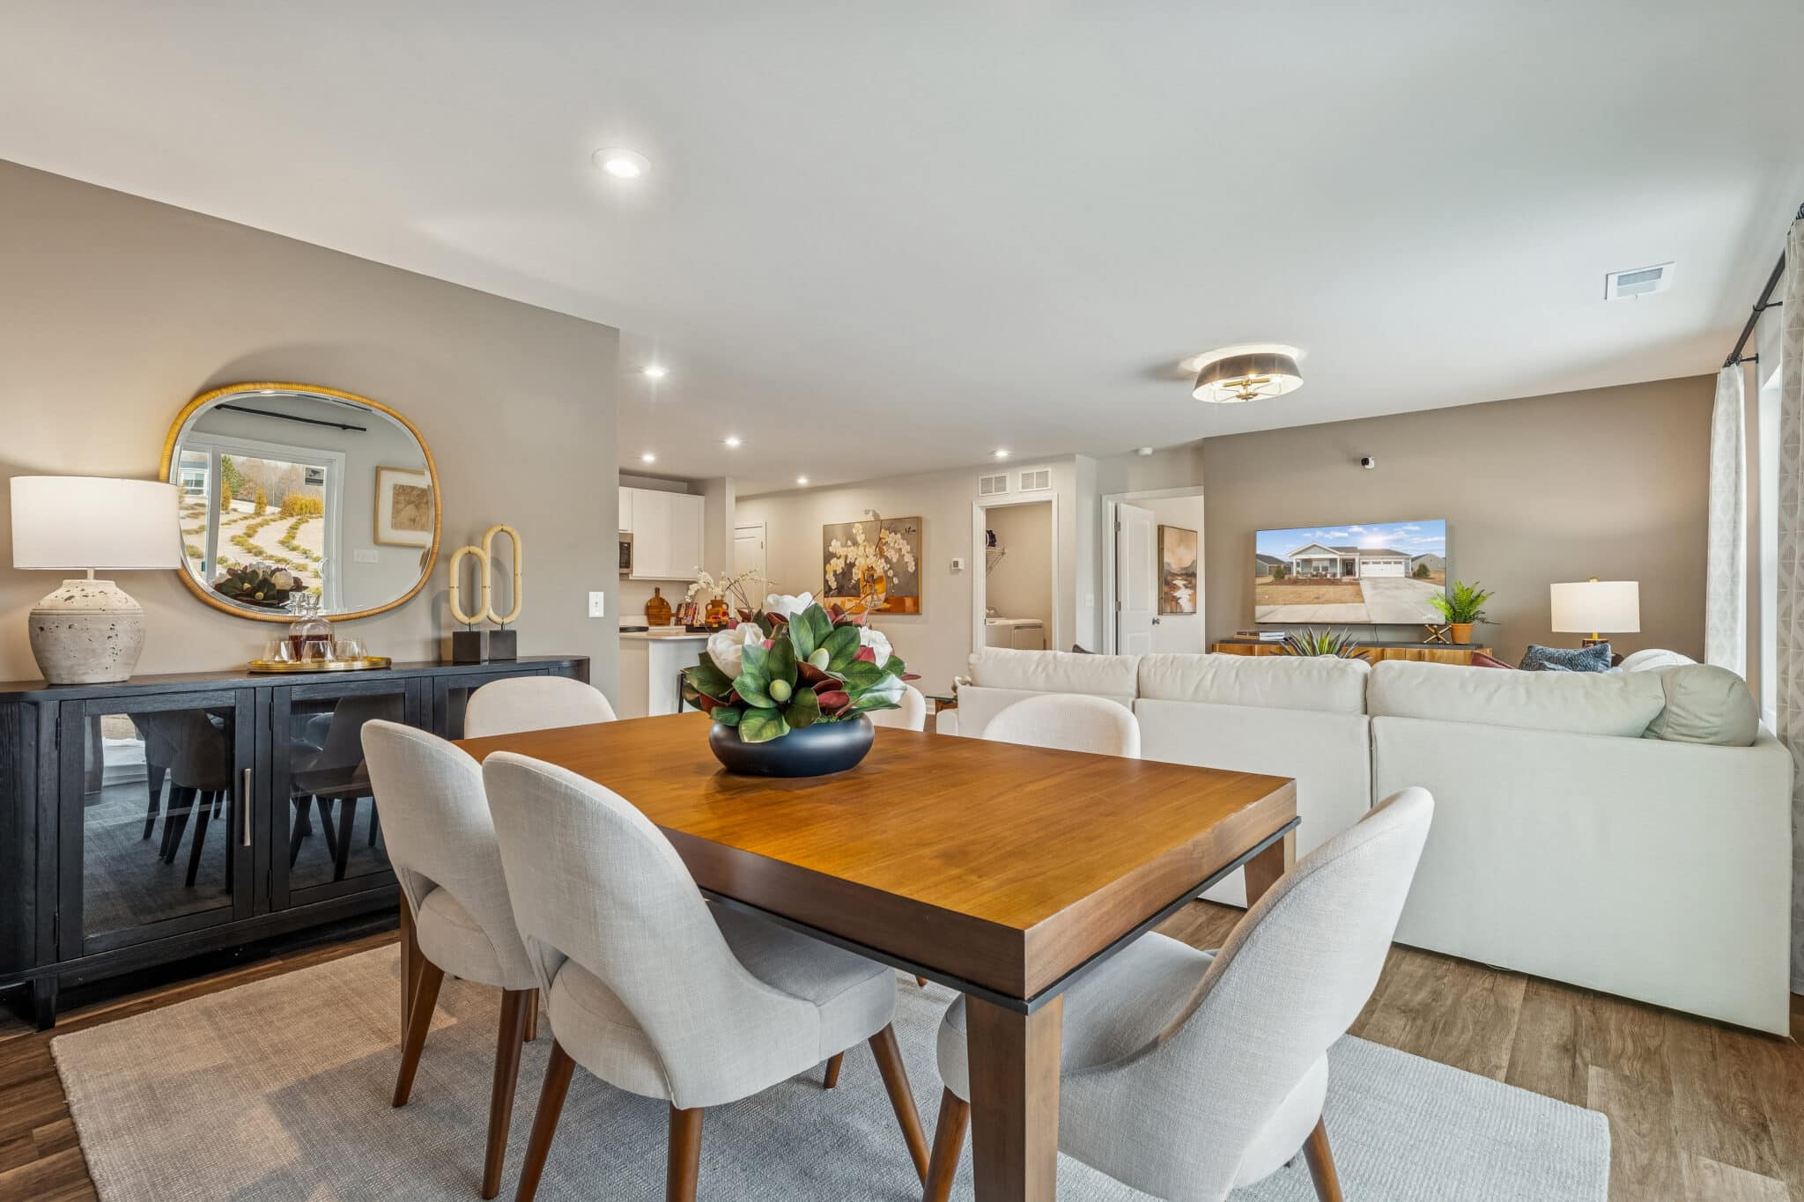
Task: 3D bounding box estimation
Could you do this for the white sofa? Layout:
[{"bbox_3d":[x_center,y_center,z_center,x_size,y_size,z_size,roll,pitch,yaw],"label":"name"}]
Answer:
[{"bbox_3d":[1.895,0.673,3.885,2.760,0.920,2.100,0,0,40],"label":"white sofa"}]

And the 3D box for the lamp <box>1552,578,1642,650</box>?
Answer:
[{"bbox_3d":[3.975,0.200,4.888,0.390,0.660,0.390,0,0,40],"label":"lamp"}]

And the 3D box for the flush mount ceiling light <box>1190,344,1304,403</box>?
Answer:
[{"bbox_3d":[1.810,-1.212,4.460,0.575,0.210,0.575,0,0,40],"label":"flush mount ceiling light"}]

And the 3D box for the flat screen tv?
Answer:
[{"bbox_3d":[3.150,-0.183,6.042,1.225,0.700,0.060,0,0,40],"label":"flat screen tv"}]

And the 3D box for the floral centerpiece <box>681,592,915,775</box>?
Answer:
[{"bbox_3d":[-0.242,0.180,1.980,0.520,0.390,0.500,0,0,0],"label":"floral centerpiece"}]

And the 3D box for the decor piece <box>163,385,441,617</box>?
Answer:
[{"bbox_3d":[-2.130,-0.352,3.090,0.050,0.850,0.850,2,1,40],"label":"decor piece"}]

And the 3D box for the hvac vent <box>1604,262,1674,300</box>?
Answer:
[{"bbox_3d":[3.020,-1.307,3.498,0.200,0.020,0.360,0,0,40],"label":"hvac vent"}]

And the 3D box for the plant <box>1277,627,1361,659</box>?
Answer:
[{"bbox_3d":[2.200,0.400,4.480,0.460,0.480,0.460,0,0,40],"label":"plant"}]

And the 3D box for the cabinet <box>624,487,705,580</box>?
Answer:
[{"bbox_3d":[-2.530,-0.688,8.860,0.330,0.915,0.950,0,0,40],"label":"cabinet"}]

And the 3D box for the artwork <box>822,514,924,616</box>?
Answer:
[{"bbox_3d":[-0.330,-0.348,9.006,1.340,0.975,0.050,0,0,40],"label":"artwork"}]

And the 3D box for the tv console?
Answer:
[{"bbox_3d":[3.055,0.714,5.877,1.670,0.852,0.420,0,0,40],"label":"tv console"}]

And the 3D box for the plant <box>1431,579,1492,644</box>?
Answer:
[{"bbox_3d":[3.580,0.065,5.450,0.400,0.415,0.380,0,0,40],"label":"plant"}]

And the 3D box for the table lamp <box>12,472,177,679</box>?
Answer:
[{"bbox_3d":[-2.357,-0.051,2.497,0.350,0.577,0.350,0,0,40],"label":"table lamp"}]

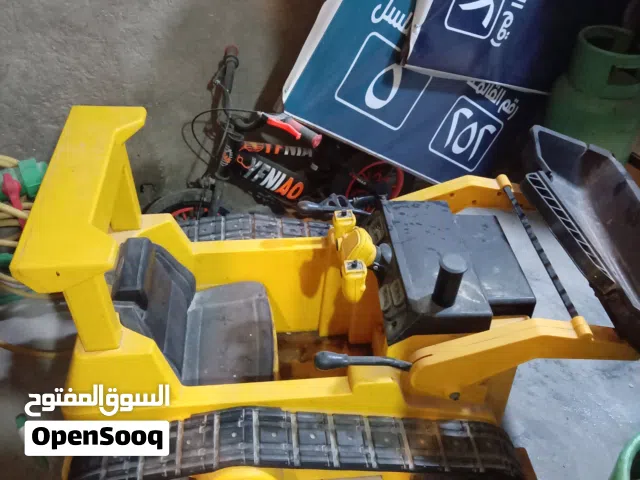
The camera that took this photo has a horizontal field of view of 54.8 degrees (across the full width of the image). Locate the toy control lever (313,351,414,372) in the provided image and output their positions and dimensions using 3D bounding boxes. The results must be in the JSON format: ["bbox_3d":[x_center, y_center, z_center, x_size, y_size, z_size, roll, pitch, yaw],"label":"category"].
[{"bbox_3d":[0.070,0.191,0.965,0.153,0.031,0.030,5,38,-9],"label":"toy control lever"}]

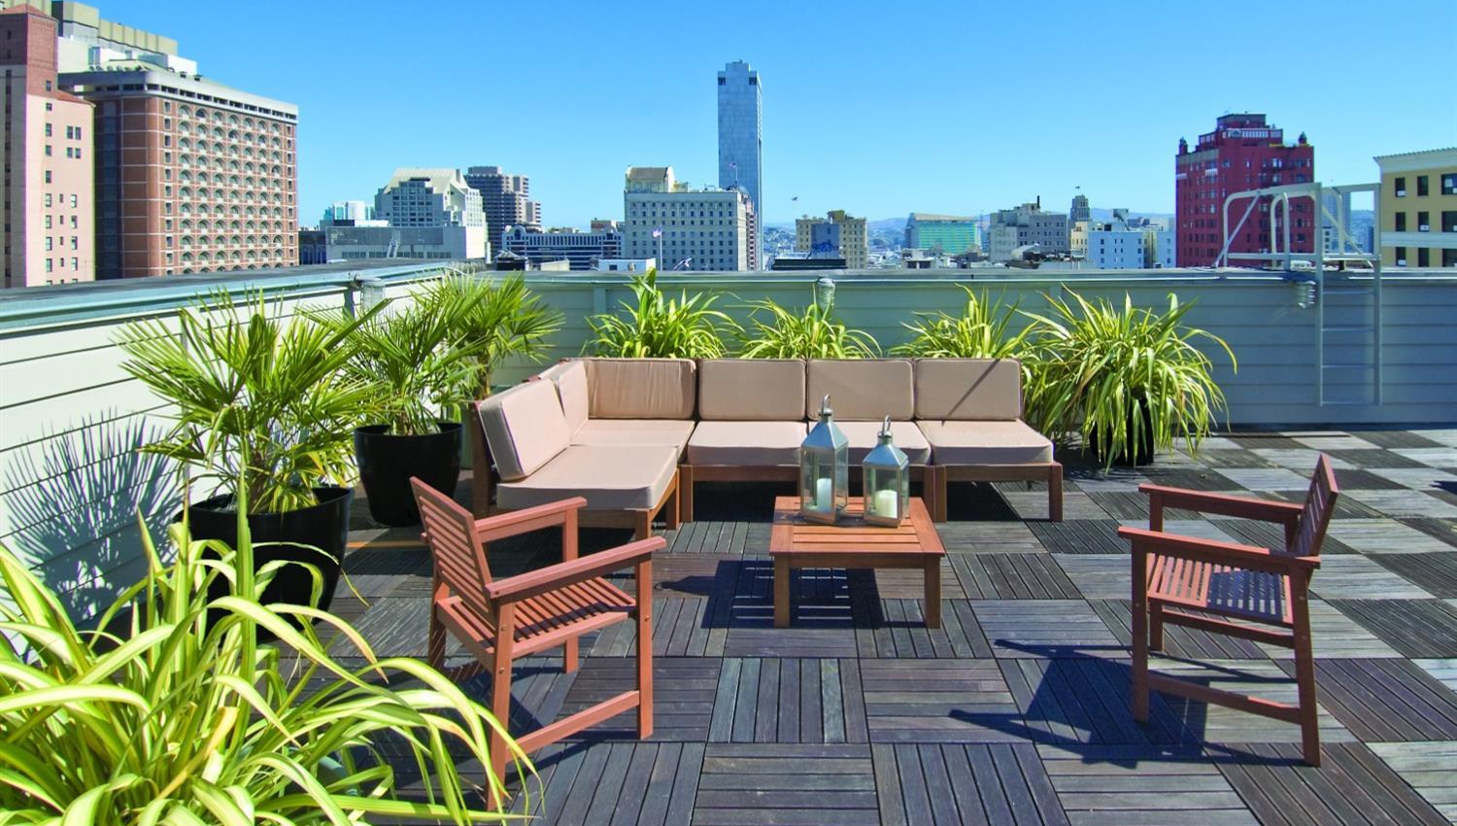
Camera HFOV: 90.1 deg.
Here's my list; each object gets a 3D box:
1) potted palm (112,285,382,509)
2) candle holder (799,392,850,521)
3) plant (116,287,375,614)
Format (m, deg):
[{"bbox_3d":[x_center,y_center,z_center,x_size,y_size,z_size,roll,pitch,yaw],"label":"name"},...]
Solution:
[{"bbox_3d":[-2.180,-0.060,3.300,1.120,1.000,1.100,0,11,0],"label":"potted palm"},{"bbox_3d":[0.438,0.190,3.285,0.170,0.572,0.170,6,14,24],"label":"candle holder"},{"bbox_3d":[-2.220,0.140,3.350,1.120,1.360,1.100,0,11,0],"label":"plant"}]

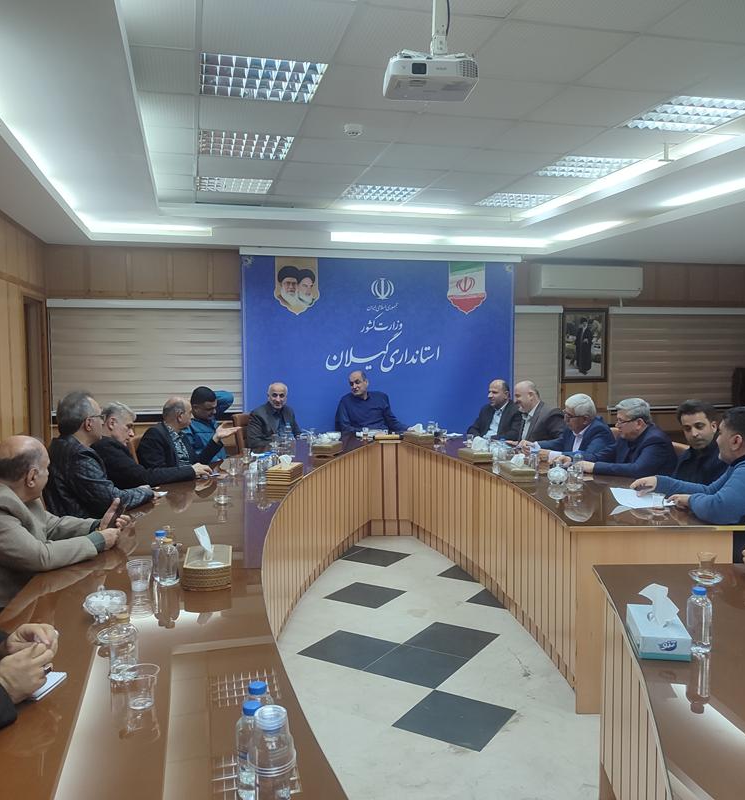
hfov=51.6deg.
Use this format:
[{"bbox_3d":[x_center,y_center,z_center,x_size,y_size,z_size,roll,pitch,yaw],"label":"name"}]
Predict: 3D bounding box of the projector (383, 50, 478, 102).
[{"bbox_3d":[0.199,-1.161,2.760,0.300,0.085,0.250,0,4,-5],"label":"projector"}]

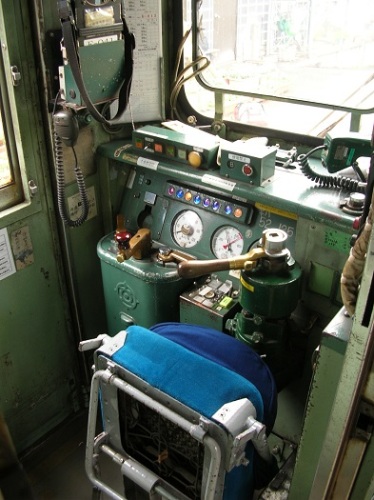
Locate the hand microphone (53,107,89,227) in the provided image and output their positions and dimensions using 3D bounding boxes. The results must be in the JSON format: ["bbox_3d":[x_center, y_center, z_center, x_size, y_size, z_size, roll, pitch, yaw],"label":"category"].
[{"bbox_3d":[-0.317,-0.217,1.380,0.089,0.341,0.048,-2,30,-3],"label":"hand microphone"}]

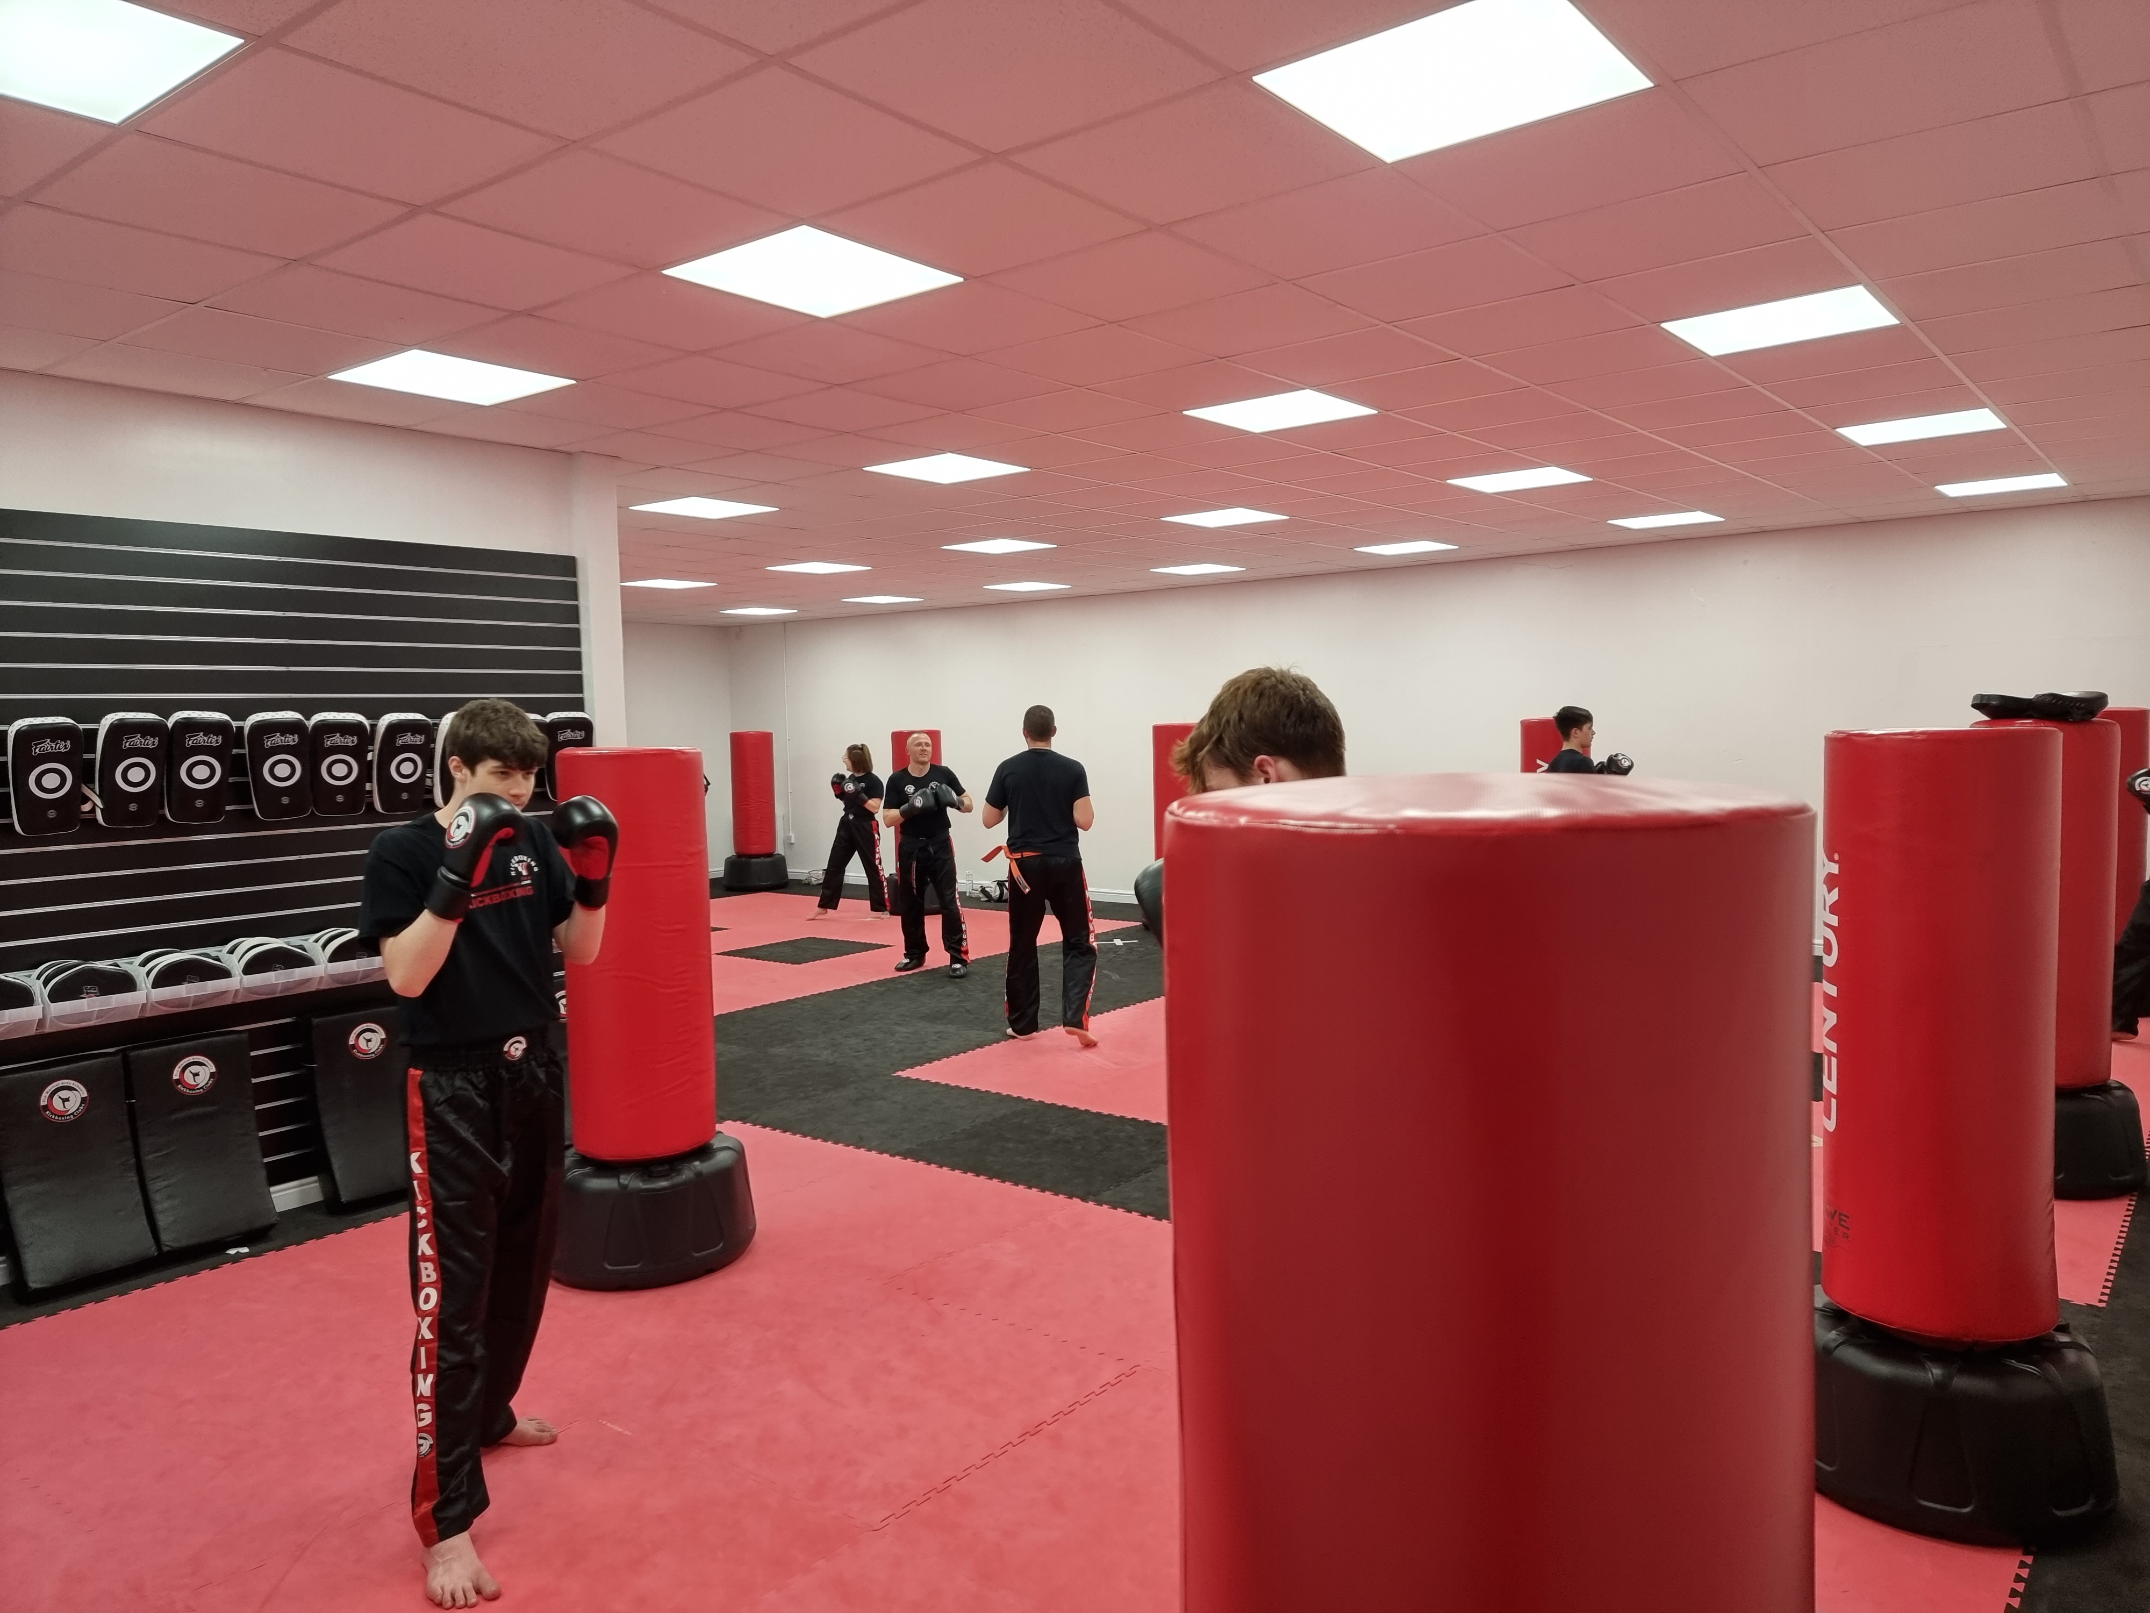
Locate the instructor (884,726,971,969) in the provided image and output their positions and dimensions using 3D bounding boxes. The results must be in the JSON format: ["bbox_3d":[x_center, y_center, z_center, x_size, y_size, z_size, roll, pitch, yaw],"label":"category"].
[{"bbox_3d":[-1.035,0.318,10.454,0.620,1.690,0.500,-1,3,2],"label":"instructor"}]

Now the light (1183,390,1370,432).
[{"bbox_3d":[0.812,-1.553,5.843,0.595,0.030,0.595,1,4,38],"label":"light"}]

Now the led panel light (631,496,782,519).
[{"bbox_3d":[-1.995,-1.615,8.040,0.595,0.035,0.595,1,4,39],"label":"led panel light"}]

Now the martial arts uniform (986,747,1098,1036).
[{"bbox_3d":[-0.185,0.482,8.291,0.610,1.580,0.430,-1,3,2],"label":"martial arts uniform"}]

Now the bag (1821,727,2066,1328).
[{"bbox_3d":[1.933,0.474,3.336,0.457,1.295,0.457,1,4,30],"label":"bag"}]

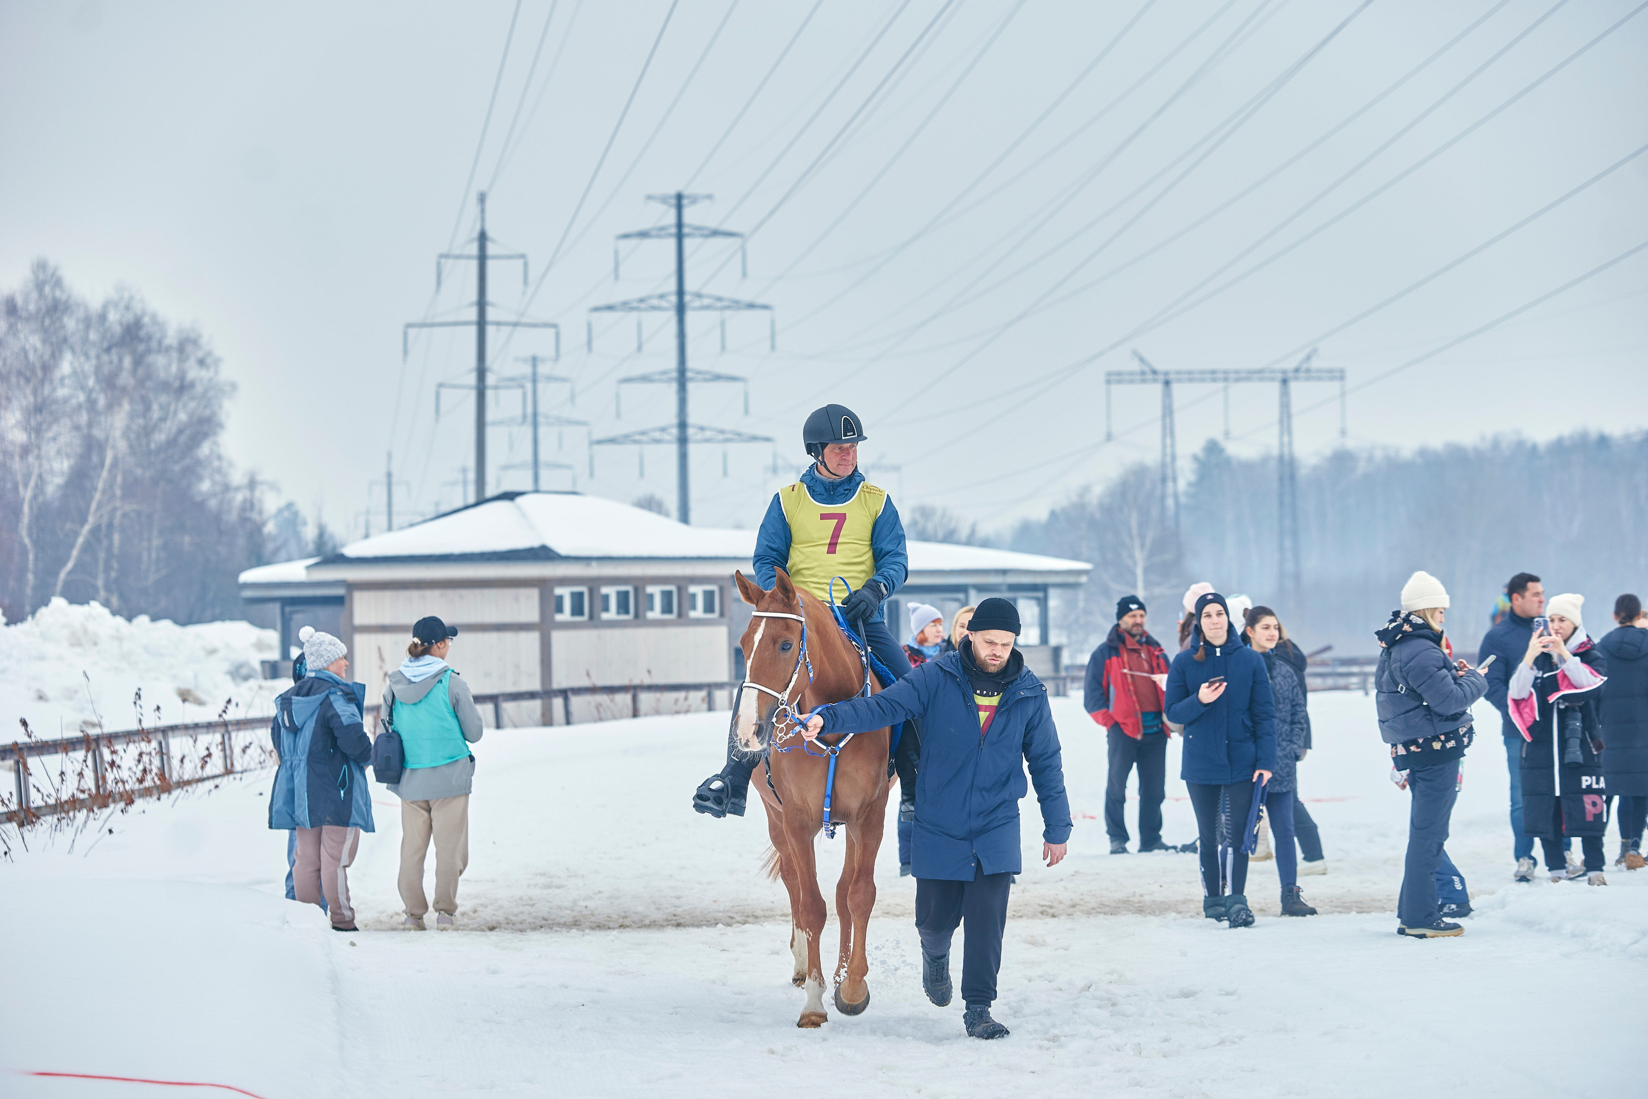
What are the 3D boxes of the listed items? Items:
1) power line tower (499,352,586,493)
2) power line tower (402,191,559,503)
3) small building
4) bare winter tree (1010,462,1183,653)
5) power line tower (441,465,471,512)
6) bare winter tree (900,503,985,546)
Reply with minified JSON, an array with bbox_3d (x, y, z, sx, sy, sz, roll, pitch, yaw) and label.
[{"bbox_3d":[-28.371,-4.876,454.830,10.500,29.000,1.400,-1,-1,-6],"label":"power line tower"},{"bbox_3d":[-15.715,-5.536,211.871,7.200,22.000,0.700,-1,-1,-6],"label":"power line tower"},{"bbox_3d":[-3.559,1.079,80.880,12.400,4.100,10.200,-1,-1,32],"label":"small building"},{"bbox_3d":[17.215,0.762,284.927,10.500,12.500,10.500,-1,-1,0],"label":"bare winter tree"},{"bbox_3d":[-53.814,2.239,689.827,10.500,29.500,1.400,-1,-1,-6],"label":"power line tower"},{"bbox_3d":[8.223,1.306,309.949,6.000,8.800,6.000,-1,-1,0],"label":"bare winter tree"}]

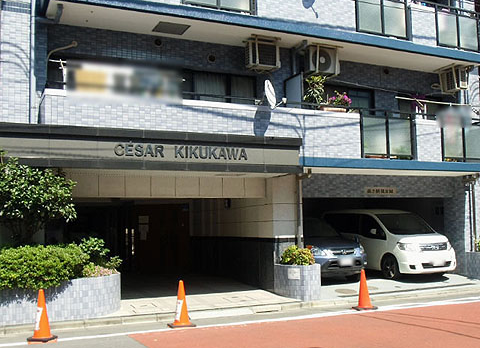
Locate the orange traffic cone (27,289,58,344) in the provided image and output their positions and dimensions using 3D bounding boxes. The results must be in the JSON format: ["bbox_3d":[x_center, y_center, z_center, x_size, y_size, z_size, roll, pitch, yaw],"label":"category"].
[{"bbox_3d":[-2.762,1.984,6.441,0.330,0.720,0.330,-3,-5,27],"label":"orange traffic cone"}]

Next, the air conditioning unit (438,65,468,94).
[{"bbox_3d":[5.605,-2.416,11.988,0.300,0.560,0.710,1,-5,-21],"label":"air conditioning unit"}]

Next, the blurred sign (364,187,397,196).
[{"bbox_3d":[3.563,0.430,11.504,0.980,0.175,0.040,1,-7,-21],"label":"blurred sign"}]

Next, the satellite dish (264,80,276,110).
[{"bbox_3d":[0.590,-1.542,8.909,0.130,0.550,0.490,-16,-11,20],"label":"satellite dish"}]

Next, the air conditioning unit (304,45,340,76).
[{"bbox_3d":[1.852,-2.538,10.420,0.790,0.570,0.300,1,-5,-21],"label":"air conditioning unit"}]

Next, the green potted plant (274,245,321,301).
[{"bbox_3d":[1.173,1.981,9.246,0.880,1.080,0.660,1,-5,-21],"label":"green potted plant"}]

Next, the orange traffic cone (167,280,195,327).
[{"bbox_3d":[-0.925,2.069,7.340,0.385,0.700,0.385,1,-7,-21],"label":"orange traffic cone"}]

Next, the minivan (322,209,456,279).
[{"bbox_3d":[4.145,1.987,13.427,1.700,1.840,4.660,1,-7,-18],"label":"minivan"}]

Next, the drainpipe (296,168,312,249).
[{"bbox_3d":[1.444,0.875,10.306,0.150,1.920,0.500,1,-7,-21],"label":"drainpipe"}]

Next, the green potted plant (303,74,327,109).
[{"bbox_3d":[1.613,-1.765,9.908,0.450,0.760,0.420,-1,-5,0],"label":"green potted plant"}]

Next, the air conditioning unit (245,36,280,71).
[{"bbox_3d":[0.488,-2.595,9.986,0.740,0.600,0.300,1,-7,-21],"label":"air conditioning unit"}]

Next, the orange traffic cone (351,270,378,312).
[{"bbox_3d":[2.272,2.101,8.338,0.340,0.720,0.340,2,-5,-24],"label":"orange traffic cone"}]

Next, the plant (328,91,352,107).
[{"bbox_3d":[2.200,-1.639,10.015,0.480,0.370,0.320,1,-5,-21],"label":"plant"}]

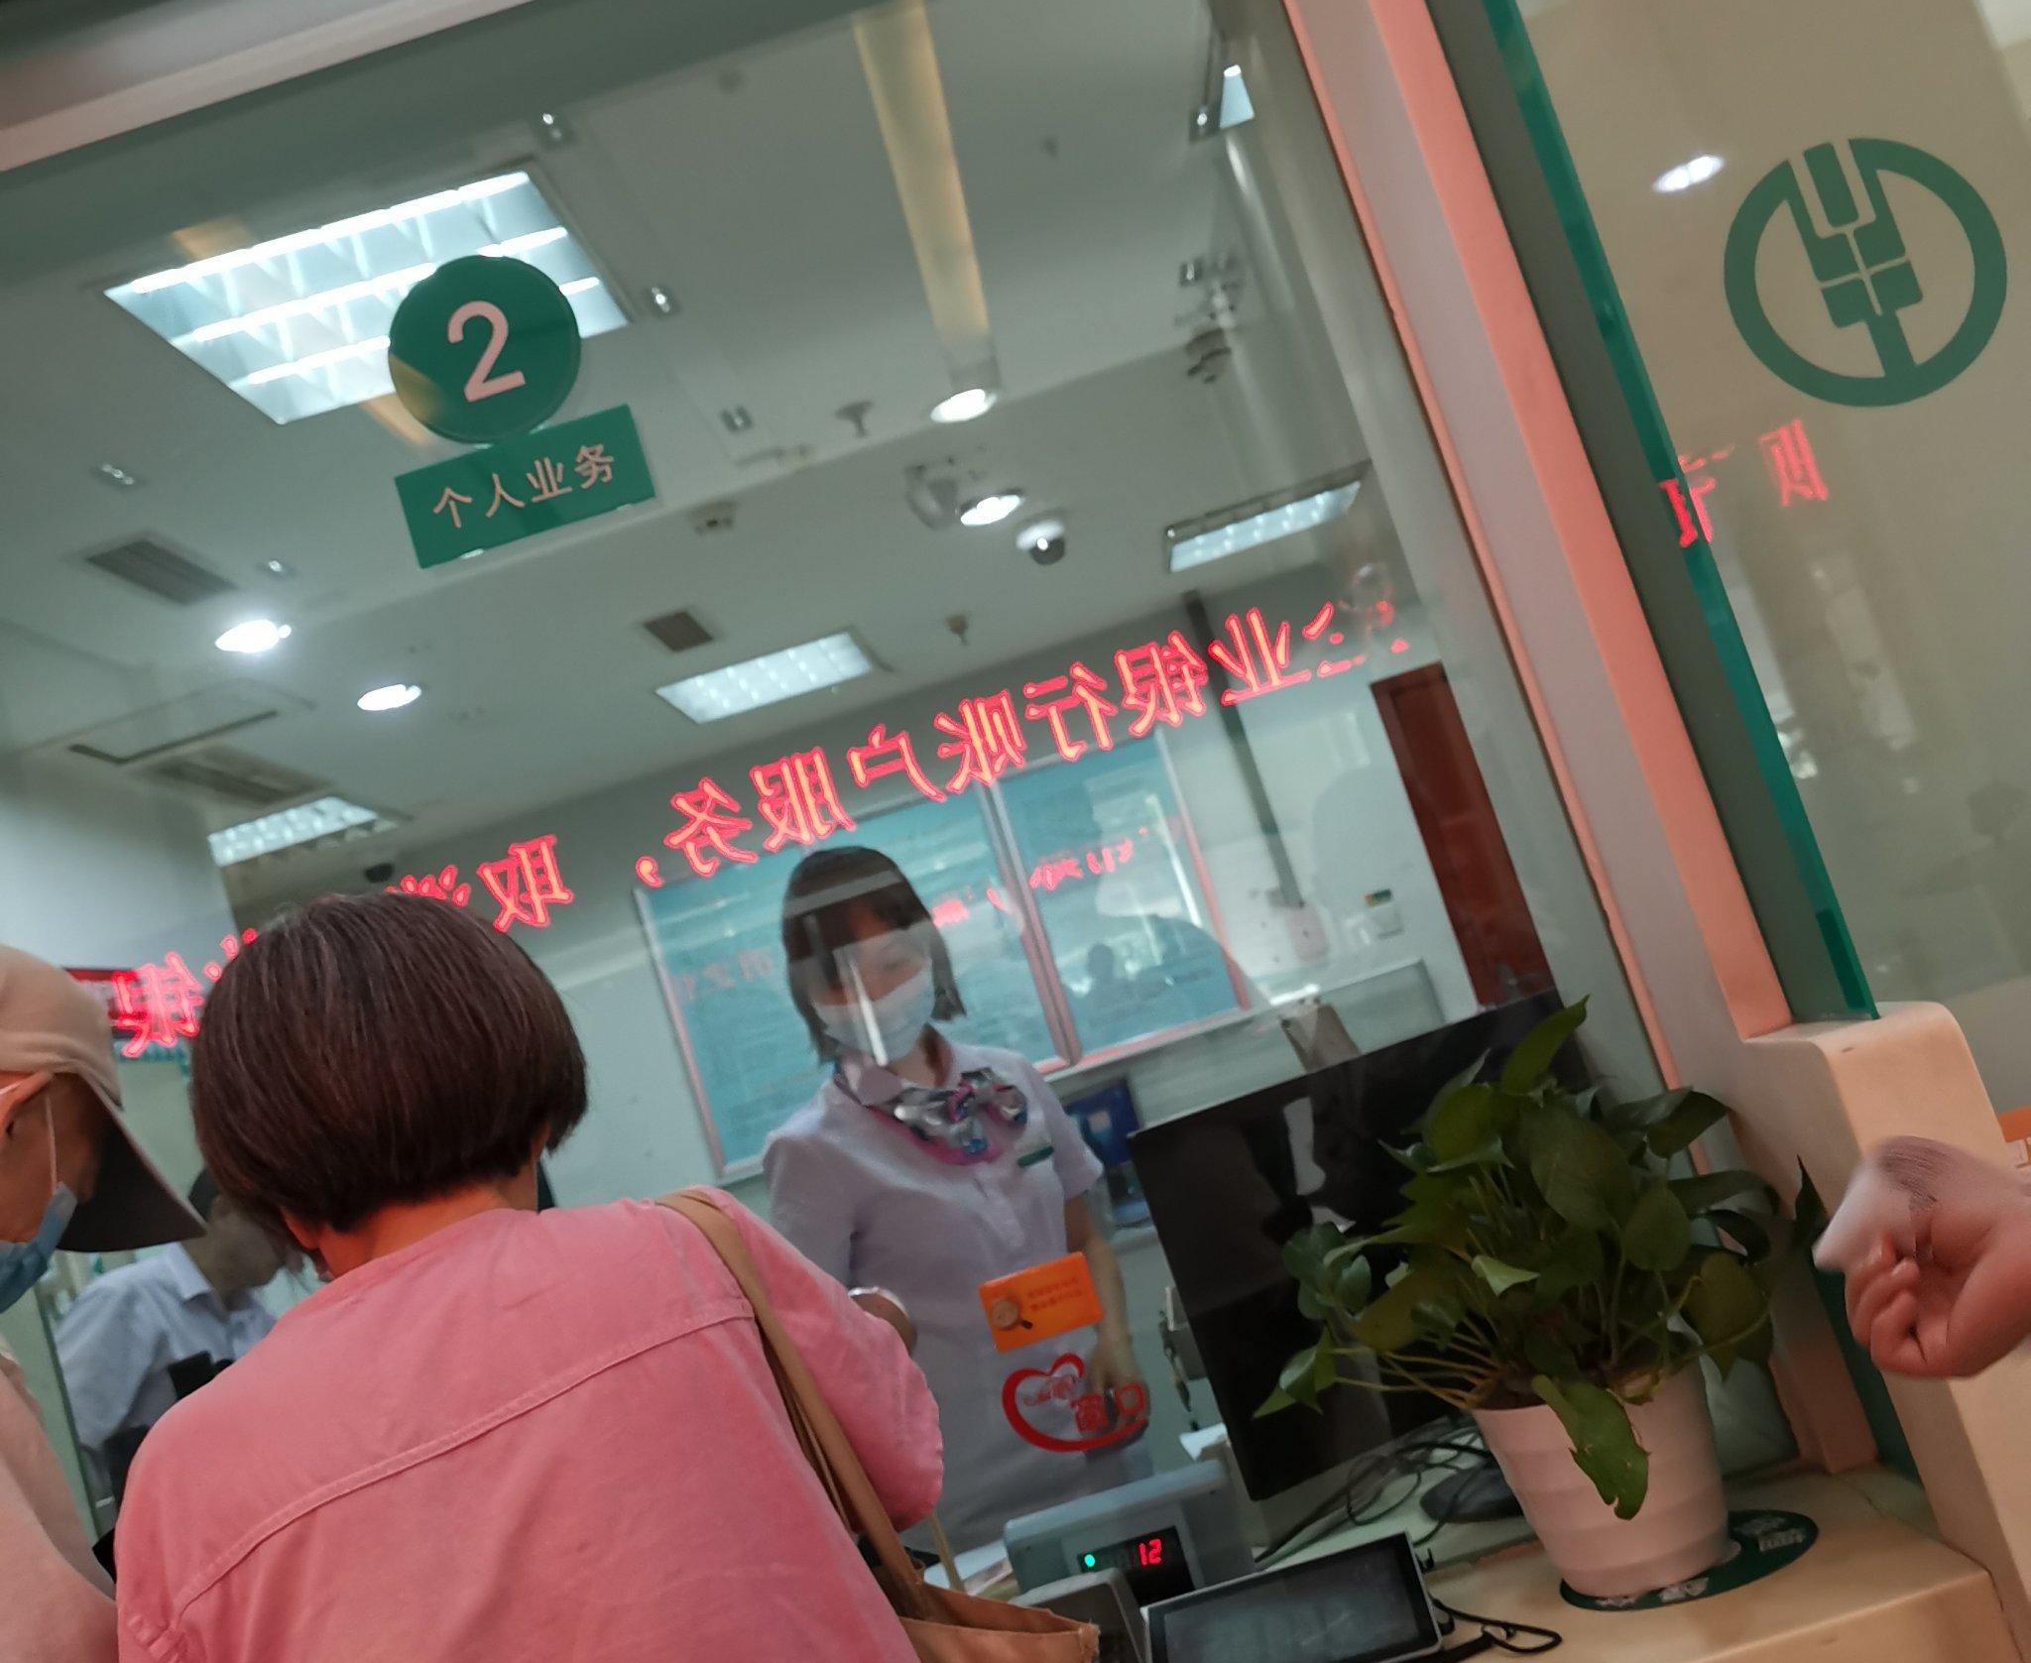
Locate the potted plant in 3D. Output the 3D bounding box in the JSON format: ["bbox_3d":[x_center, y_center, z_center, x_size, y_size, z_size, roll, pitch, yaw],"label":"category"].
[{"bbox_3d":[0.382,0.347,1.512,0.420,0.410,0.350,-17,-7,1],"label":"potted plant"}]

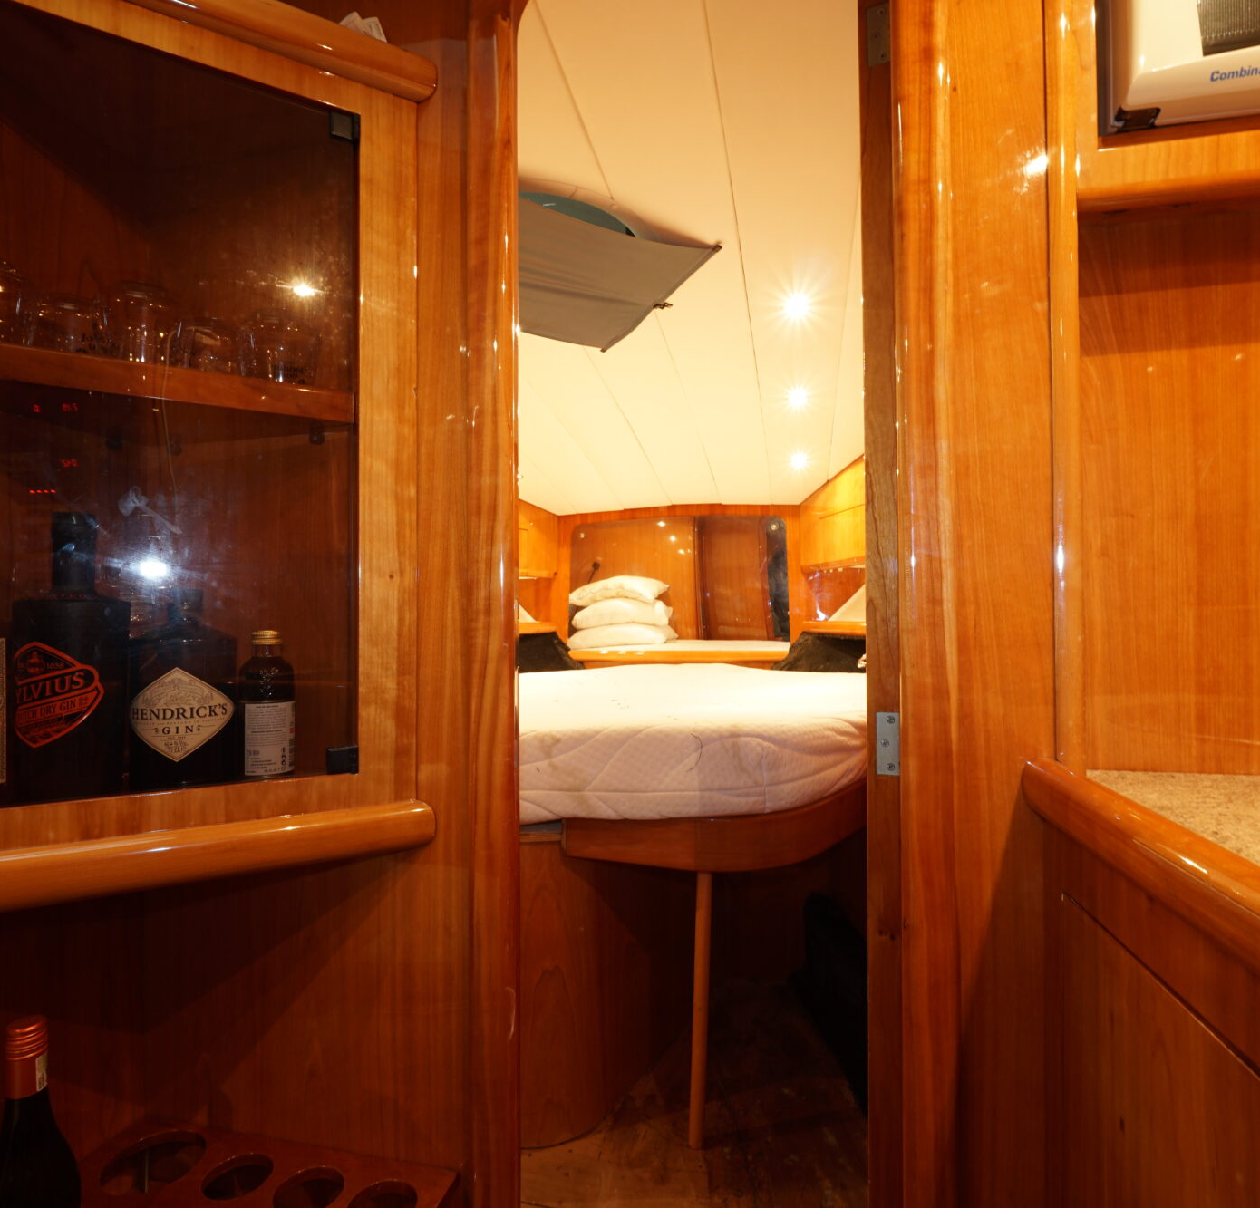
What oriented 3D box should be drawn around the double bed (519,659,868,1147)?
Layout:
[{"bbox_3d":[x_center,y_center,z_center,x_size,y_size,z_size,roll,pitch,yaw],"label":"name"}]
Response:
[{"bbox_3d":[0.015,0.675,2.450,1.550,0.860,1.970,-1,-1,13],"label":"double bed"}]

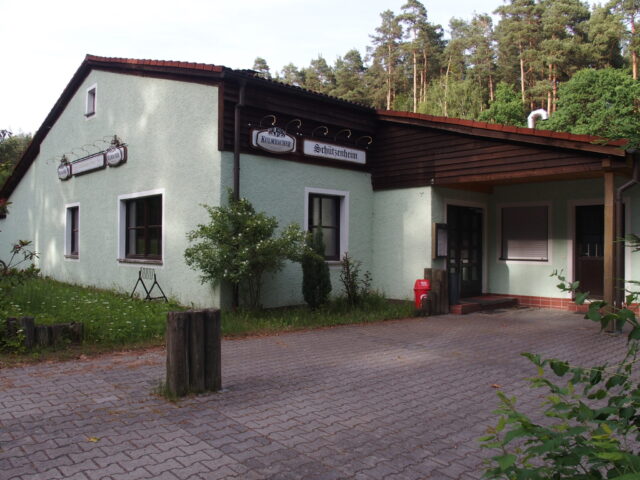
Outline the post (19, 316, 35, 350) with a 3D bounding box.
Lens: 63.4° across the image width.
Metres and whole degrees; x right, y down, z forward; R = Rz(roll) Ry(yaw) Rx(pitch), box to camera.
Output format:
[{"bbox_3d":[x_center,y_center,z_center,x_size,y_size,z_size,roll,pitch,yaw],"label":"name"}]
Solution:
[{"bbox_3d":[-3.477,1.101,6.150,0.170,0.375,0.170,0,0,0],"label":"post"}]

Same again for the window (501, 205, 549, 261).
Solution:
[{"bbox_3d":[4.862,-0.143,12.330,0.100,1.260,1.155,1,-1,-43],"label":"window"}]

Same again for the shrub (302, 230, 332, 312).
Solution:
[{"bbox_3d":[-0.061,0.571,10.550,0.600,1.732,0.580,0,-1,0],"label":"shrub"}]

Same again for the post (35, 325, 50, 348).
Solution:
[{"bbox_3d":[-3.163,1.100,5.900,0.175,0.251,0.175,1,-1,-44],"label":"post"}]

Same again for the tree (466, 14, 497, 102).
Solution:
[{"bbox_3d":[13.726,-9.307,44.000,3.600,19.717,3.400,1,-1,-44],"label":"tree"}]

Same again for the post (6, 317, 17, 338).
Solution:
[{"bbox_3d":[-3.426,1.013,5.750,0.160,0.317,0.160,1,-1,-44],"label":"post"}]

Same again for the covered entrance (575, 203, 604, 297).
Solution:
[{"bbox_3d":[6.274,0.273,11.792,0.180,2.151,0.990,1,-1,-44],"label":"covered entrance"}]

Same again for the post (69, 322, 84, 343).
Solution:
[{"bbox_3d":[-2.893,1.114,6.150,0.180,0.244,0.180,1,-1,-44],"label":"post"}]

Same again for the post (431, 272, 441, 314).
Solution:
[{"bbox_3d":[2.427,1.086,10.850,0.180,0.904,0.180,0,0,0],"label":"post"}]

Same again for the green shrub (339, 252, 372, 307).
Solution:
[{"bbox_3d":[0.775,0.873,11.300,0.680,1.200,0.600,1,-1,-44],"label":"green shrub"}]

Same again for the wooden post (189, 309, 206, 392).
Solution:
[{"bbox_3d":[-1.121,1.004,4.680,0.175,0.714,0.175,0,0,0],"label":"wooden post"}]

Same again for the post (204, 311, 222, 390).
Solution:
[{"bbox_3d":[-1.007,1.031,4.870,0.180,0.755,0.180,0,-1,0],"label":"post"}]

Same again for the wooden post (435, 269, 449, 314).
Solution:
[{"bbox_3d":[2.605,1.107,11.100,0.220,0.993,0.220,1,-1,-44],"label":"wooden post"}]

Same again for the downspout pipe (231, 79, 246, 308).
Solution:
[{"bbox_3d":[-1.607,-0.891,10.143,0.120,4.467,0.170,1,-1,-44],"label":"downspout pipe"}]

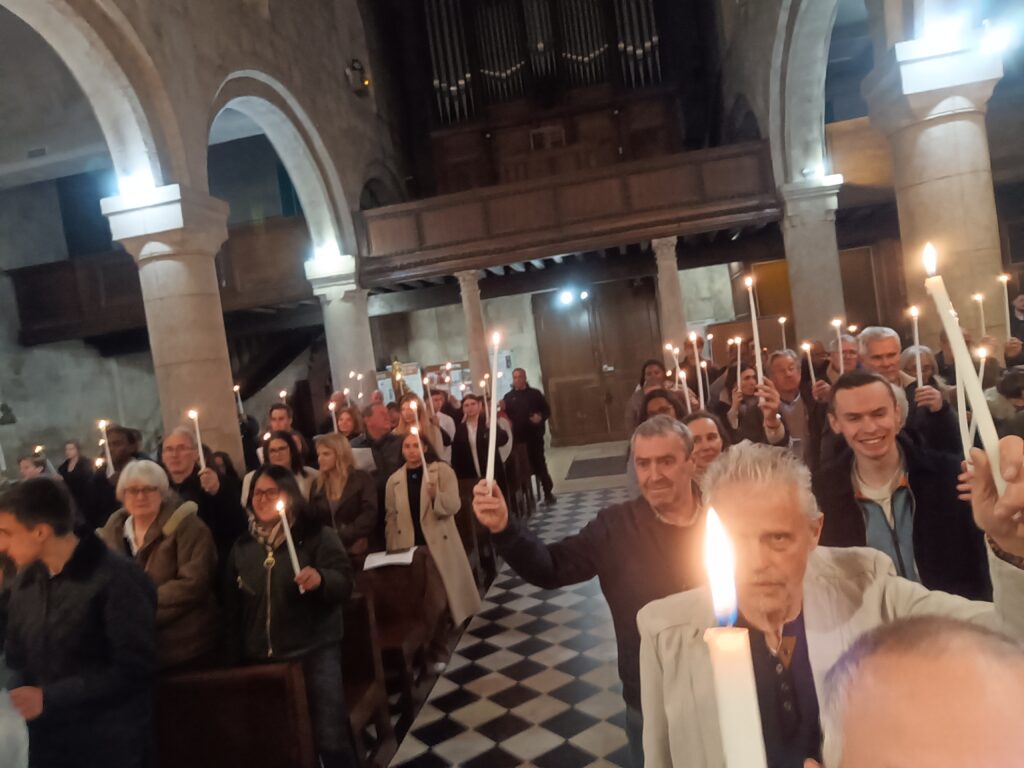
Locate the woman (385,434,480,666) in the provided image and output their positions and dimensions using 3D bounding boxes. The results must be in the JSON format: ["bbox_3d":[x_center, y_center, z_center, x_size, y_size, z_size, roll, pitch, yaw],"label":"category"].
[{"bbox_3d":[-0.573,1.096,4.799,0.560,1.590,0.420,-8,1,5],"label":"woman"}]

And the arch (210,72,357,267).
[{"bbox_3d":[-3.442,-2.992,9.757,0.680,2.120,4.250,-8,1,9],"label":"arch"}]

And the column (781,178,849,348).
[{"bbox_3d":[4.763,-1.043,10.904,0.880,4.090,0.880,-8,1,9],"label":"column"}]

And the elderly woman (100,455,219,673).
[{"bbox_3d":[-1.558,1.157,3.221,0.550,1.650,0.400,-8,1,5],"label":"elderly woman"}]

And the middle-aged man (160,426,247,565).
[{"bbox_3d":[-1.639,1.103,3.803,0.560,1.770,0.450,-8,1,-7],"label":"middle-aged man"}]

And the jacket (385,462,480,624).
[{"bbox_3d":[-0.569,1.073,4.777,0.560,1.060,0.400,-8,1,5],"label":"jacket"}]

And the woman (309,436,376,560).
[{"bbox_3d":[-1.006,1.103,4.670,0.480,1.566,0.360,-8,2,18],"label":"woman"}]

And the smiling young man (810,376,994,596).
[{"bbox_3d":[1.195,0.809,2.092,0.550,1.720,0.420,-8,2,20],"label":"smiling young man"}]

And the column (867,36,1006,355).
[{"bbox_3d":[3.883,-0.866,6.180,0.820,4.000,0.820,-8,1,9],"label":"column"}]

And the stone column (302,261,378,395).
[{"bbox_3d":[-2.656,-0.011,12.127,0.880,4.090,0.880,-8,1,9],"label":"stone column"}]

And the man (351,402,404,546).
[{"bbox_3d":[-0.958,1.000,5.572,0.540,1.708,0.380,-8,2,14],"label":"man"}]

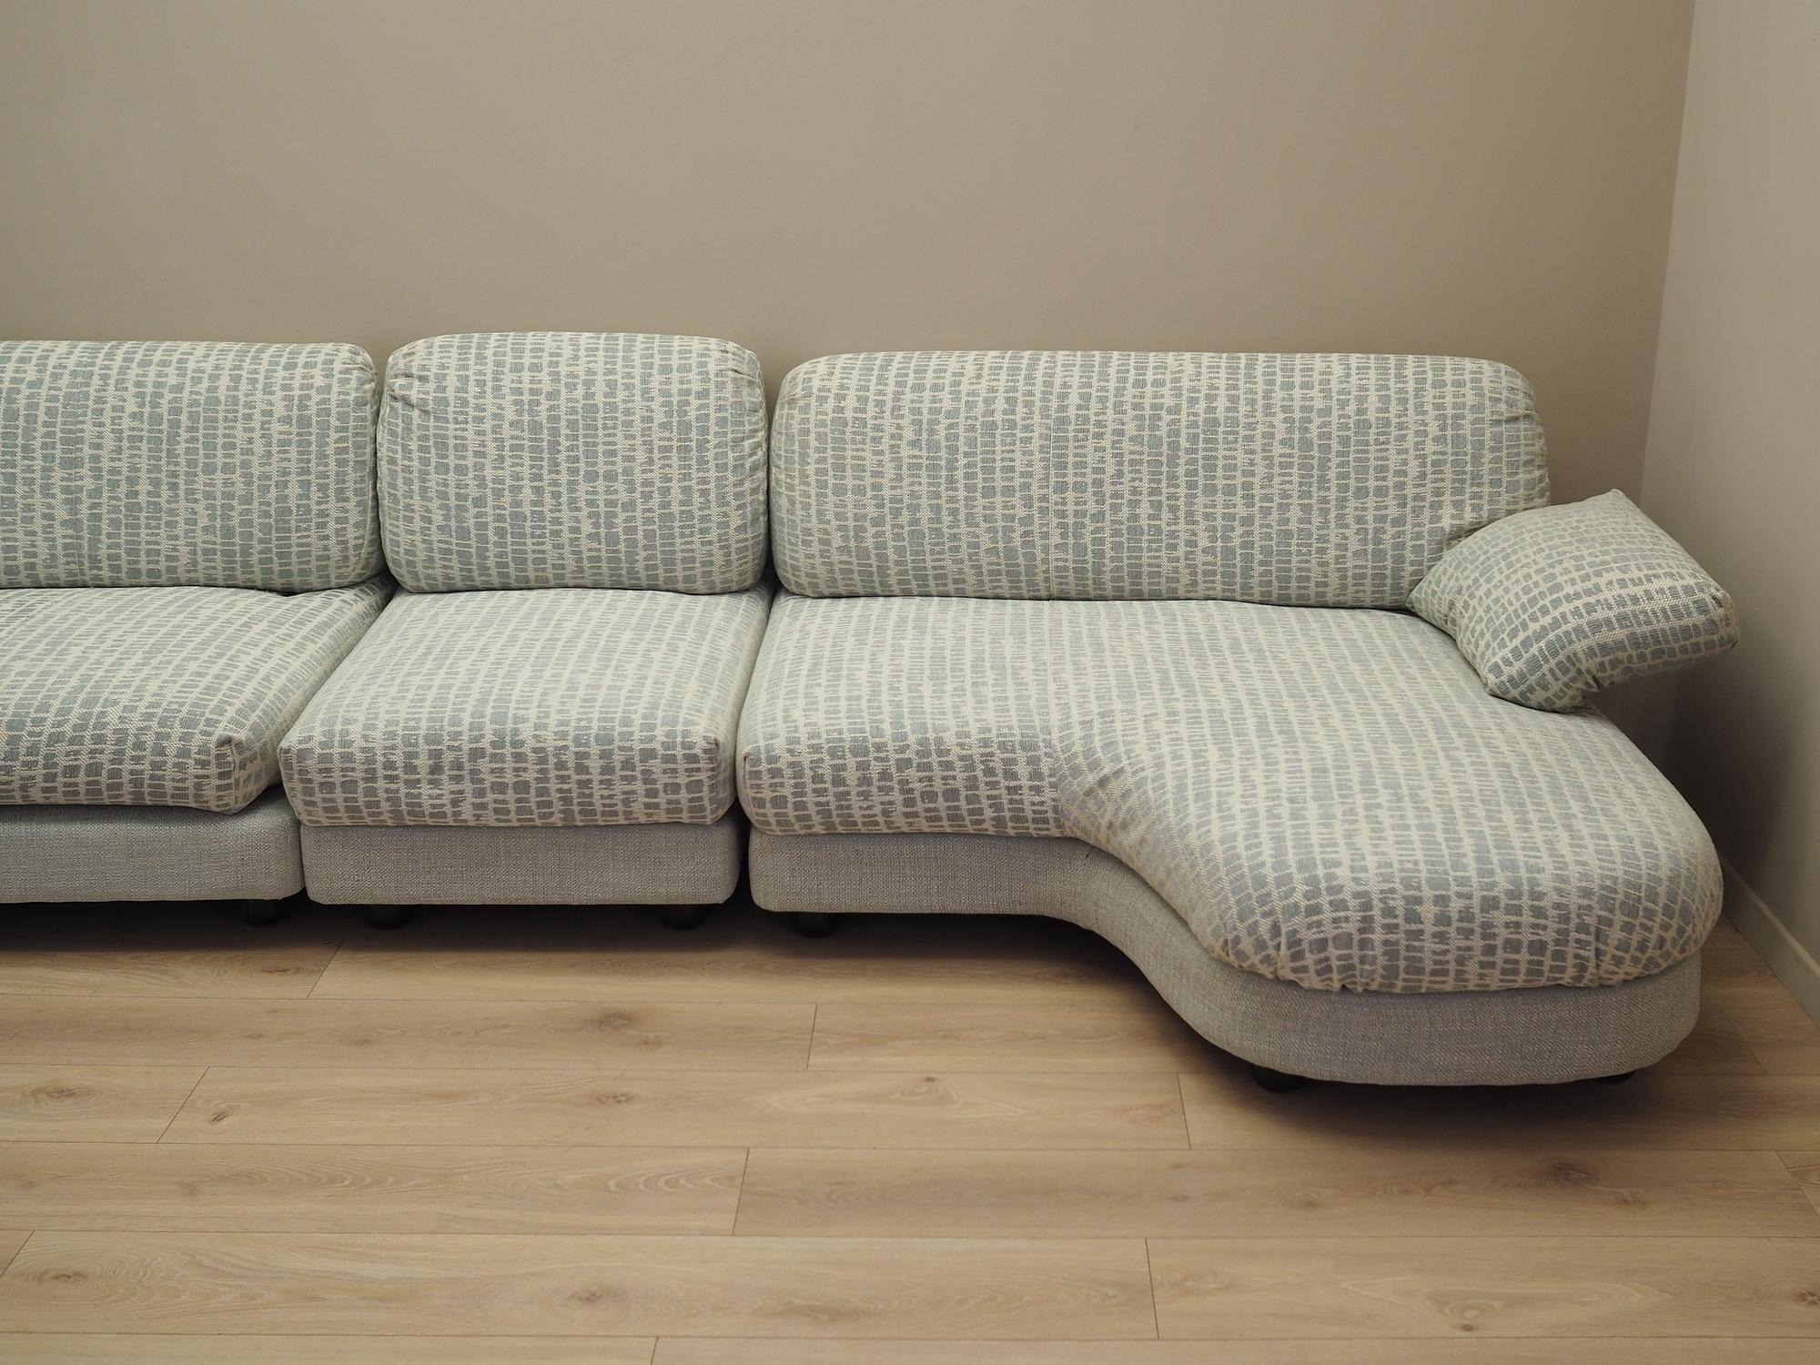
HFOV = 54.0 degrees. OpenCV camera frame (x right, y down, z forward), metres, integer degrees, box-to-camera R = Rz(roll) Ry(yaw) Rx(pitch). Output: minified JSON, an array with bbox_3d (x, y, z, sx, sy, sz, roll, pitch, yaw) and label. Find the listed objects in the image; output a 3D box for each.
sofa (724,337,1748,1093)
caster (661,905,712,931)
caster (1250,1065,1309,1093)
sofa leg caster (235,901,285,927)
[{"bbox_3d":[0.436,-0.013,2.845,1.391,0.803,1.310,0,23,0],"label":"sofa"},{"bbox_3d":[-0.362,0.357,2.908,0.076,0.069,0.076,0,23,0],"label":"caster"},{"bbox_3d":[0.514,0.527,2.502,0.076,0.069,0.076,0,23,0],"label":"caster"},{"bbox_3d":[-1.055,0.354,2.911,0.076,0.069,0.076,0,23,0],"label":"sofa leg caster"}]

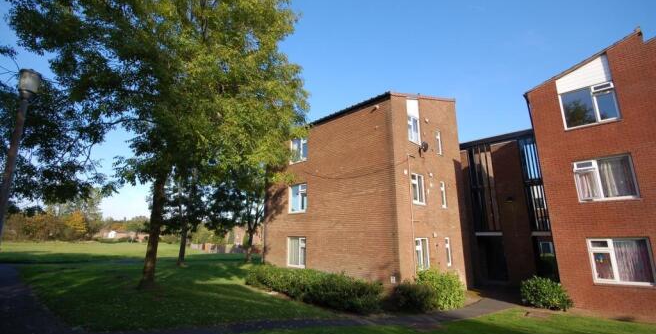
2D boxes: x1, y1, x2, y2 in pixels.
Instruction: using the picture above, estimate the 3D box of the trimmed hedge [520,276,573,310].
[{"bbox_3d":[7.406,4.225,9.235,1.310,0.930,1.310,13,-18,-43],"label":"trimmed hedge"}]

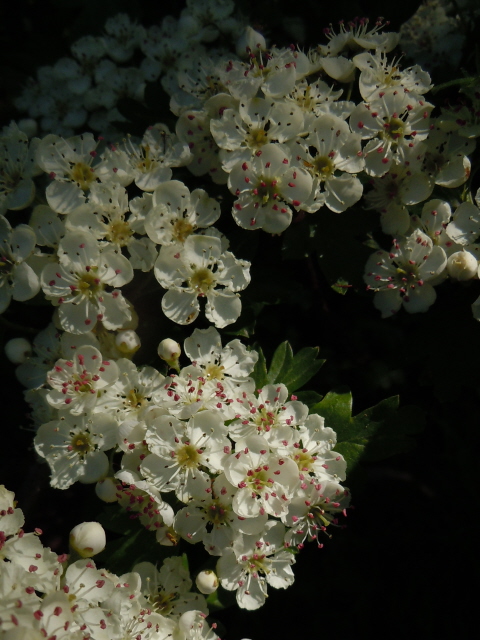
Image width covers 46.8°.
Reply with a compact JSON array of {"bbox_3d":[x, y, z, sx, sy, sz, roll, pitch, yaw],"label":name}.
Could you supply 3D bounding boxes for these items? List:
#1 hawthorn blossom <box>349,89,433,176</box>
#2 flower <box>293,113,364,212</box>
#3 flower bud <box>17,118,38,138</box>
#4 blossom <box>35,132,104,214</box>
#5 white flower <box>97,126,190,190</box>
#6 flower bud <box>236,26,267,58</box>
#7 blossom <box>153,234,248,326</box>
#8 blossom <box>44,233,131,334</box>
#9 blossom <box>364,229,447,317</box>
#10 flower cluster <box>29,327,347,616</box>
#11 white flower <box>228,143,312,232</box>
[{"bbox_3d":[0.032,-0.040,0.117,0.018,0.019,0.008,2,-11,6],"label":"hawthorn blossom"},{"bbox_3d":[0.019,-0.034,0.119,0.018,0.021,0.009,-4,-5,-12],"label":"flower"},{"bbox_3d":[-0.056,-0.050,0.145,0.005,0.005,0.005,0,18,0],"label":"flower bud"},{"bbox_3d":[-0.038,-0.033,0.125,0.016,0.018,0.008,2,-6,6],"label":"blossom"},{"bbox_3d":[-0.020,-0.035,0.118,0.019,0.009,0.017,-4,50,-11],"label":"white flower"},{"bbox_3d":[0.003,-0.067,0.134,0.007,0.008,0.007,0,18,0],"label":"flower bud"},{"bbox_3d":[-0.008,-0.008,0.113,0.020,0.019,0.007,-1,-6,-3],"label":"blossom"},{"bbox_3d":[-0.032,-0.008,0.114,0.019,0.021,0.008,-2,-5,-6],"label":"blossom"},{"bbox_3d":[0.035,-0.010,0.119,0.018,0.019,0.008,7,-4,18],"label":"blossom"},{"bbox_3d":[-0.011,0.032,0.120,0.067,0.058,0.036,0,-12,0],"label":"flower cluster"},{"bbox_3d":[0.006,-0.027,0.115,0.017,0.018,0.008,0,2,0],"label":"white flower"}]

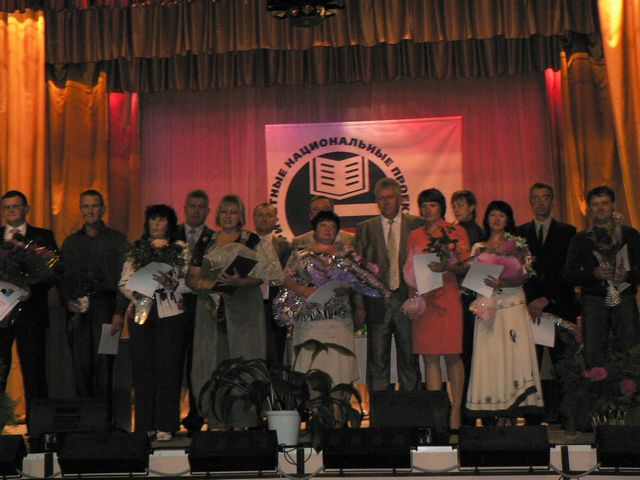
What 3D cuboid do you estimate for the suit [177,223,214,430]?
[{"bbox_3d":[-0.883,0.623,7.577,0.520,1.511,0.320,-1,-6,2],"label":"suit"}]

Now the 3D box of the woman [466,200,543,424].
[{"bbox_3d":[1.309,0.530,7.222,0.550,1.625,0.450,-2,-6,10],"label":"woman"}]

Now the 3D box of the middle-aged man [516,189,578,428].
[{"bbox_3d":[1.687,0.468,7.514,0.520,1.789,0.340,-2,-6,6],"label":"middle-aged man"}]

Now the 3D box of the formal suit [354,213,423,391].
[{"bbox_3d":[0.491,0.576,7.316,0.530,1.550,0.320,-2,-5,6],"label":"formal suit"}]

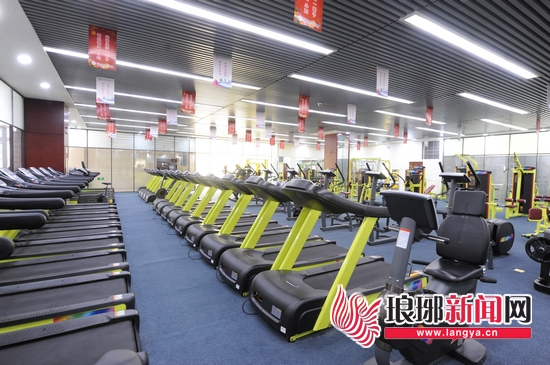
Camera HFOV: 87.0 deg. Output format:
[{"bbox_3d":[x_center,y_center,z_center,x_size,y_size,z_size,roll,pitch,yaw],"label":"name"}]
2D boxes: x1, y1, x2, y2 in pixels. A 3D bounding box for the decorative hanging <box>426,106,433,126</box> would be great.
[{"bbox_3d":[4.905,-2.107,9.193,0.390,0.610,0.030,0,3,-30],"label":"decorative hanging"}]

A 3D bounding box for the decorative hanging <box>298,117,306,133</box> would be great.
[{"bbox_3d":[1.089,-2.312,11.691,0.390,0.610,0.030,0,3,-30],"label":"decorative hanging"}]

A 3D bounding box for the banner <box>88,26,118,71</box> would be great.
[{"bbox_3d":[-2.417,-1.890,4.073,0.340,0.550,0.015,0,3,-30],"label":"banner"}]

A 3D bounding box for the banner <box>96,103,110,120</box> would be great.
[{"bbox_3d":[-5.754,-2.436,9.781,0.390,0.610,0.030,0,3,-30],"label":"banner"}]

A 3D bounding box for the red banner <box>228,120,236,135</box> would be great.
[{"bbox_3d":[-1.741,-2.211,11.777,0.320,0.530,0.015,0,3,-30],"label":"red banner"}]

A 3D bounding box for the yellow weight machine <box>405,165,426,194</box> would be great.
[{"bbox_3d":[6.645,0.104,13.722,0.950,1.660,1.100,2,3,20],"label":"yellow weight machine"}]

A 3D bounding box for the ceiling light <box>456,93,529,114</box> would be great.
[{"bbox_3d":[6.259,-2.165,8.126,4.069,0.080,0.200,0,3,-32],"label":"ceiling light"}]

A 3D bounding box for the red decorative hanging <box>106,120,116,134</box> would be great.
[{"bbox_3d":[-7.093,-2.375,12.572,0.335,0.540,0.015,0,3,-30],"label":"red decorative hanging"}]

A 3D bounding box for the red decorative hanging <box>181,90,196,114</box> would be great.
[{"bbox_3d":[-2.439,-2.281,8.216,0.390,0.610,0.030,0,3,-30],"label":"red decorative hanging"}]

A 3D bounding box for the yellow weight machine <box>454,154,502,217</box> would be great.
[{"bbox_3d":[7.879,0.225,11.083,1.400,2.340,1.100,0,3,-30],"label":"yellow weight machine"}]

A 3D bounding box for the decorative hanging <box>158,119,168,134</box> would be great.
[{"bbox_3d":[-5.073,-2.547,13.223,0.390,0.610,0.030,0,3,-30],"label":"decorative hanging"}]

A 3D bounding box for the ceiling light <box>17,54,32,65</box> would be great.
[{"bbox_3d":[-4.597,-2.262,5.340,0.180,0.050,0.180,0,3,-30],"label":"ceiling light"}]

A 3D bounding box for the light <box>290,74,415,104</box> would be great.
[{"bbox_3d":[2.298,-2.452,7.761,4.450,0.080,0.220,0,3,-30],"label":"light"}]

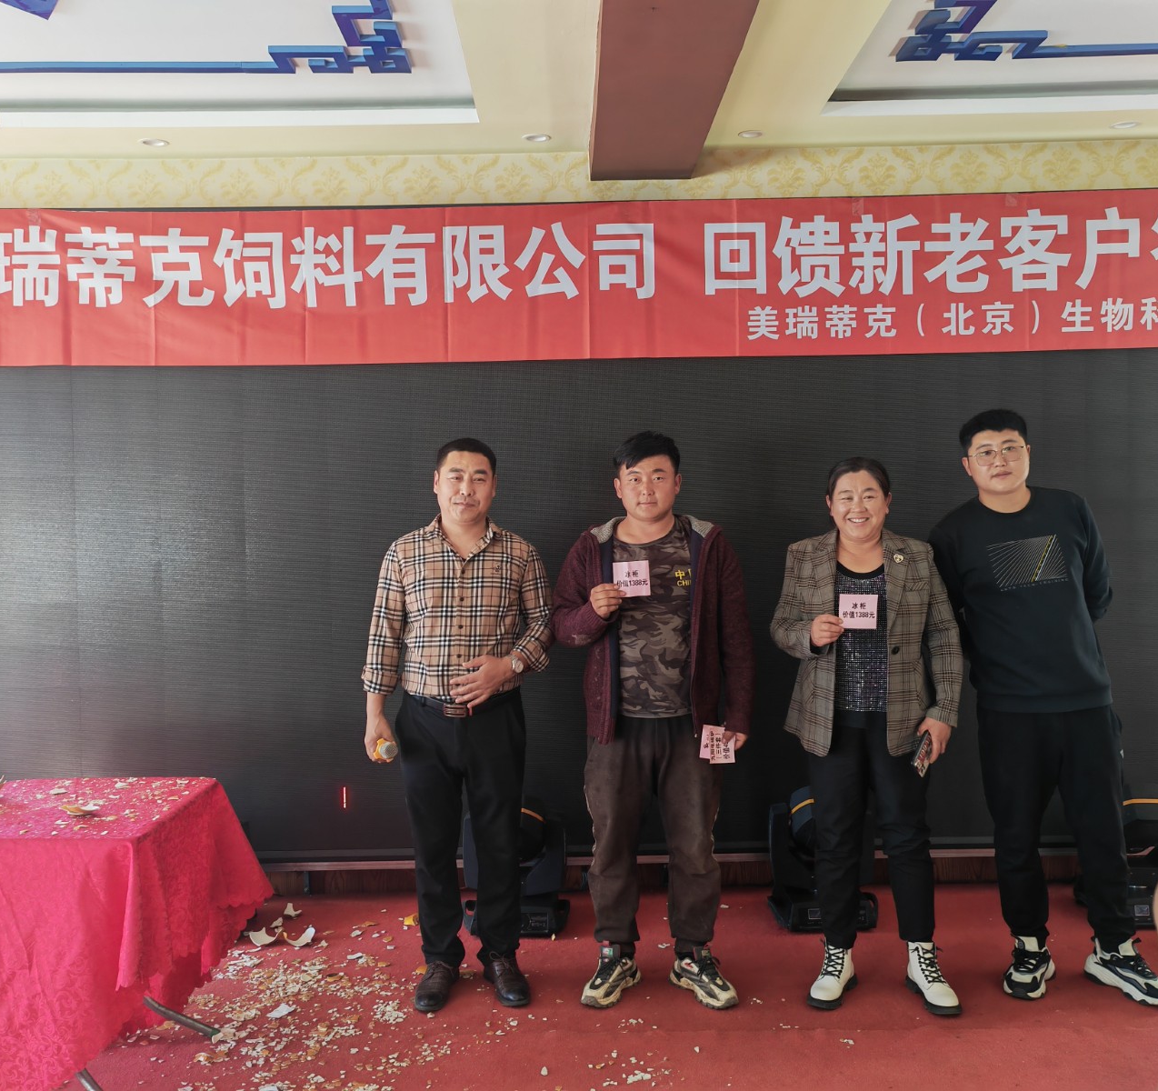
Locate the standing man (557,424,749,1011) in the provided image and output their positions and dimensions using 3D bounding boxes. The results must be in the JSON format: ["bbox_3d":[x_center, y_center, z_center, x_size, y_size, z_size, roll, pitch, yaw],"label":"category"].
[{"bbox_3d":[0.227,0.499,3.430,0.580,1.680,0.390,-1,2,1],"label":"standing man"}]

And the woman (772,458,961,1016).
[{"bbox_3d":[0.858,0.534,3.380,0.560,1.590,0.380,-1,2,7],"label":"woman"}]

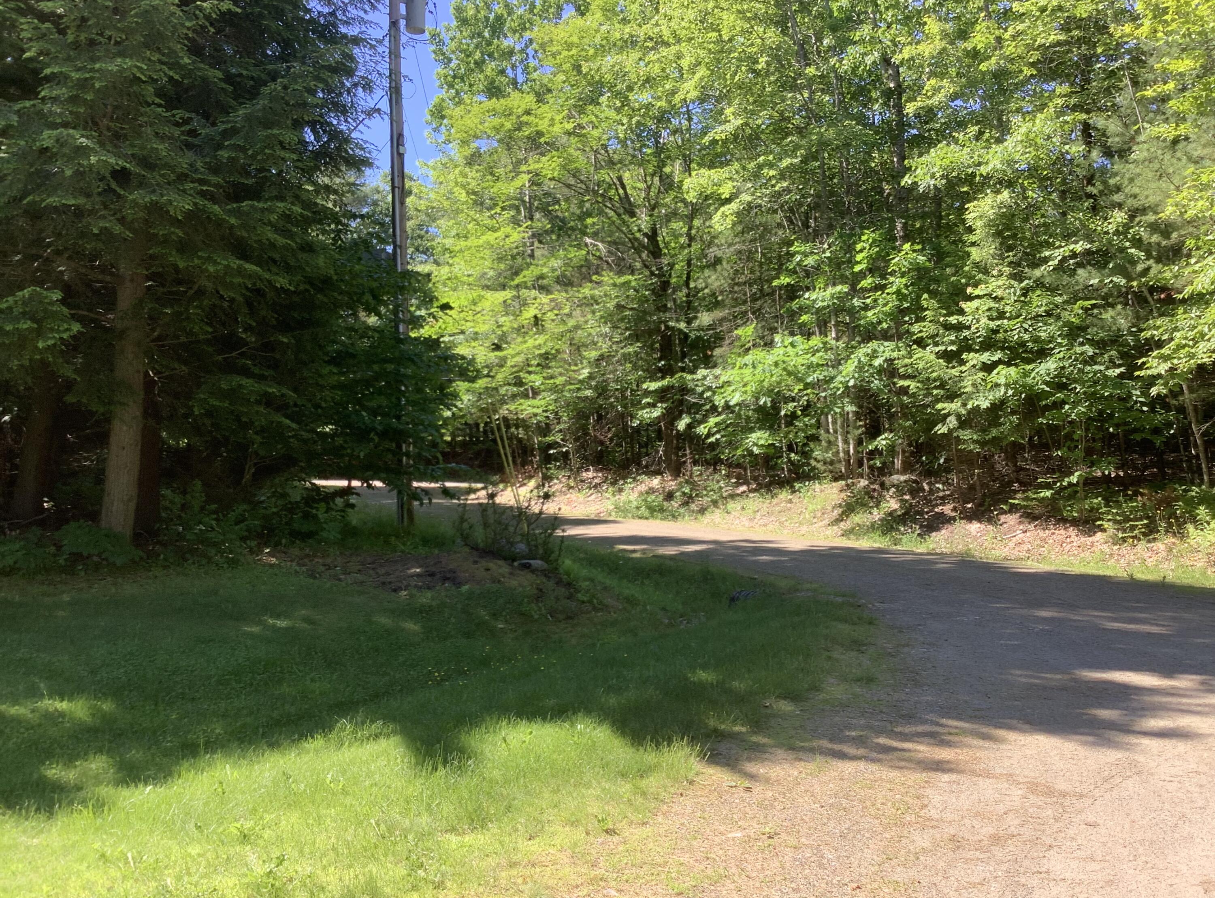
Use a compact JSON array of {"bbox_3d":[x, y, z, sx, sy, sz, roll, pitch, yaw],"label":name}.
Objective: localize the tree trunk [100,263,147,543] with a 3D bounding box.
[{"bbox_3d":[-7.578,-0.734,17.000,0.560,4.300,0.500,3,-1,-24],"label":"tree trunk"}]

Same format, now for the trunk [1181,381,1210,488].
[{"bbox_3d":[9.187,-0.230,17.000,0.200,1.680,0.160,-12,-1,28],"label":"trunk"}]

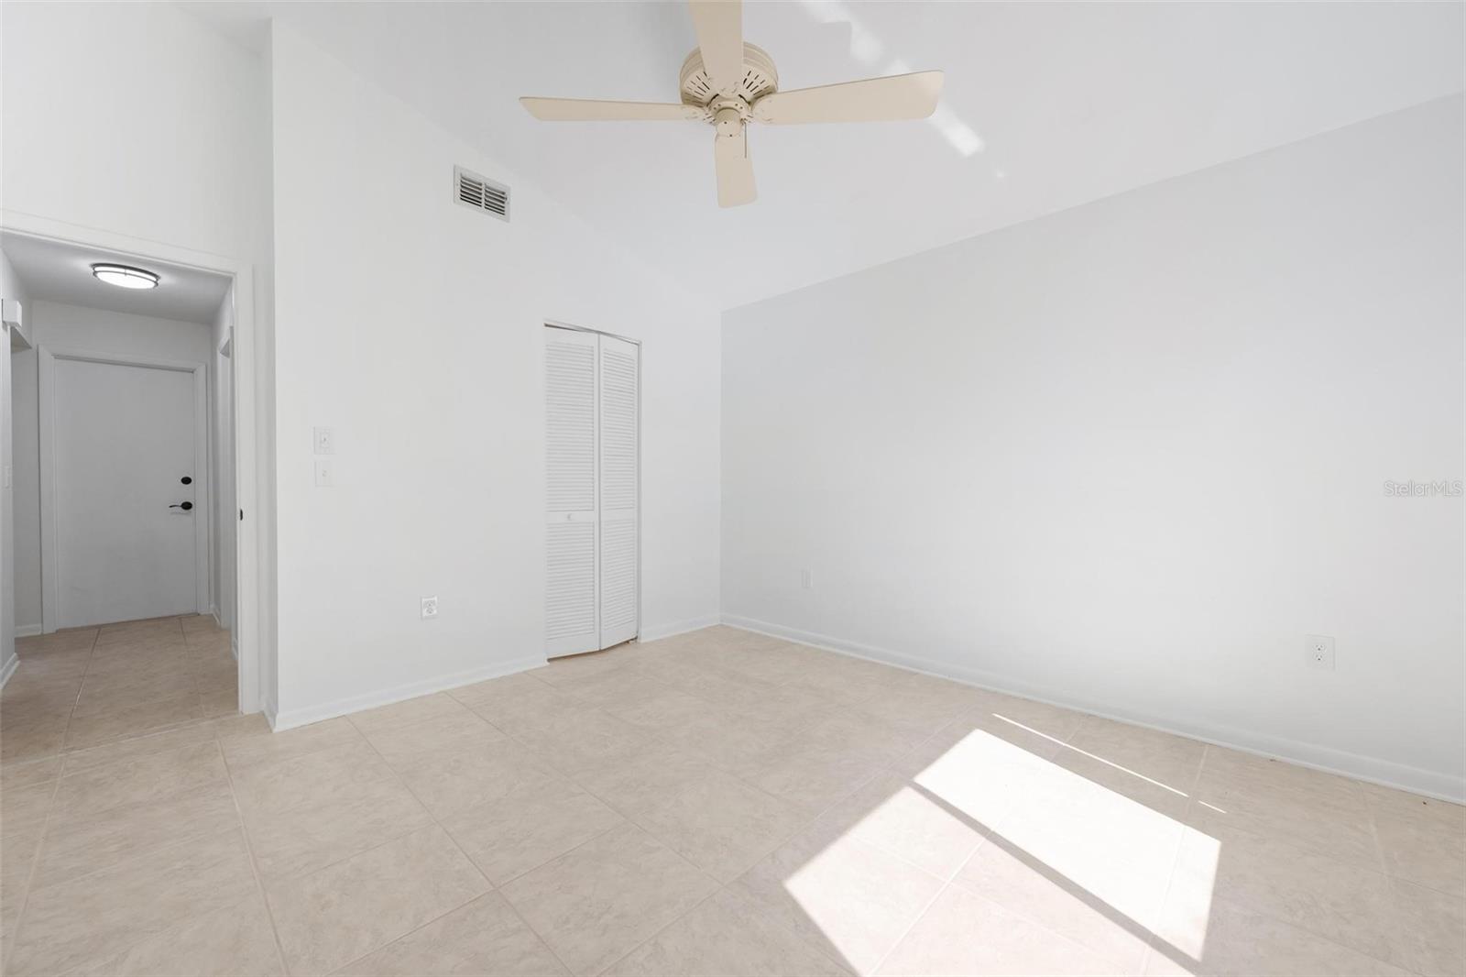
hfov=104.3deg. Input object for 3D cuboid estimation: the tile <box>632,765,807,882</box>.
[{"bbox_3d":[-0.027,1.051,1.801,0.420,0.010,0.420,0,0,44],"label":"tile"}]

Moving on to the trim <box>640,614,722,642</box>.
[{"bbox_3d":[-0.367,1.015,4.172,0.016,0.086,0.758,0,0,44],"label":"trim"}]

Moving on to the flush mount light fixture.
[{"bbox_3d":[-3.810,-1.322,3.583,0.308,0.068,0.308,0,0,44],"label":"flush mount light fixture"}]

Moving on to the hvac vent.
[{"bbox_3d":[-1.356,-1.597,3.101,0.018,0.201,0.303,0,0,44],"label":"hvac vent"}]

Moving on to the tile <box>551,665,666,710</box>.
[{"bbox_3d":[-0.663,1.069,3.080,0.434,0.010,0.434,0,0,44],"label":"tile"}]

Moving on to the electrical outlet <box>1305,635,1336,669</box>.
[{"bbox_3d":[2.180,0.612,2.116,0.078,0.124,0.008,0,0,44],"label":"electrical outlet"}]

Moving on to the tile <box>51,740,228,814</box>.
[{"bbox_3d":[-2.135,1.056,2.083,0.425,0.010,0.420,0,0,44],"label":"tile"}]

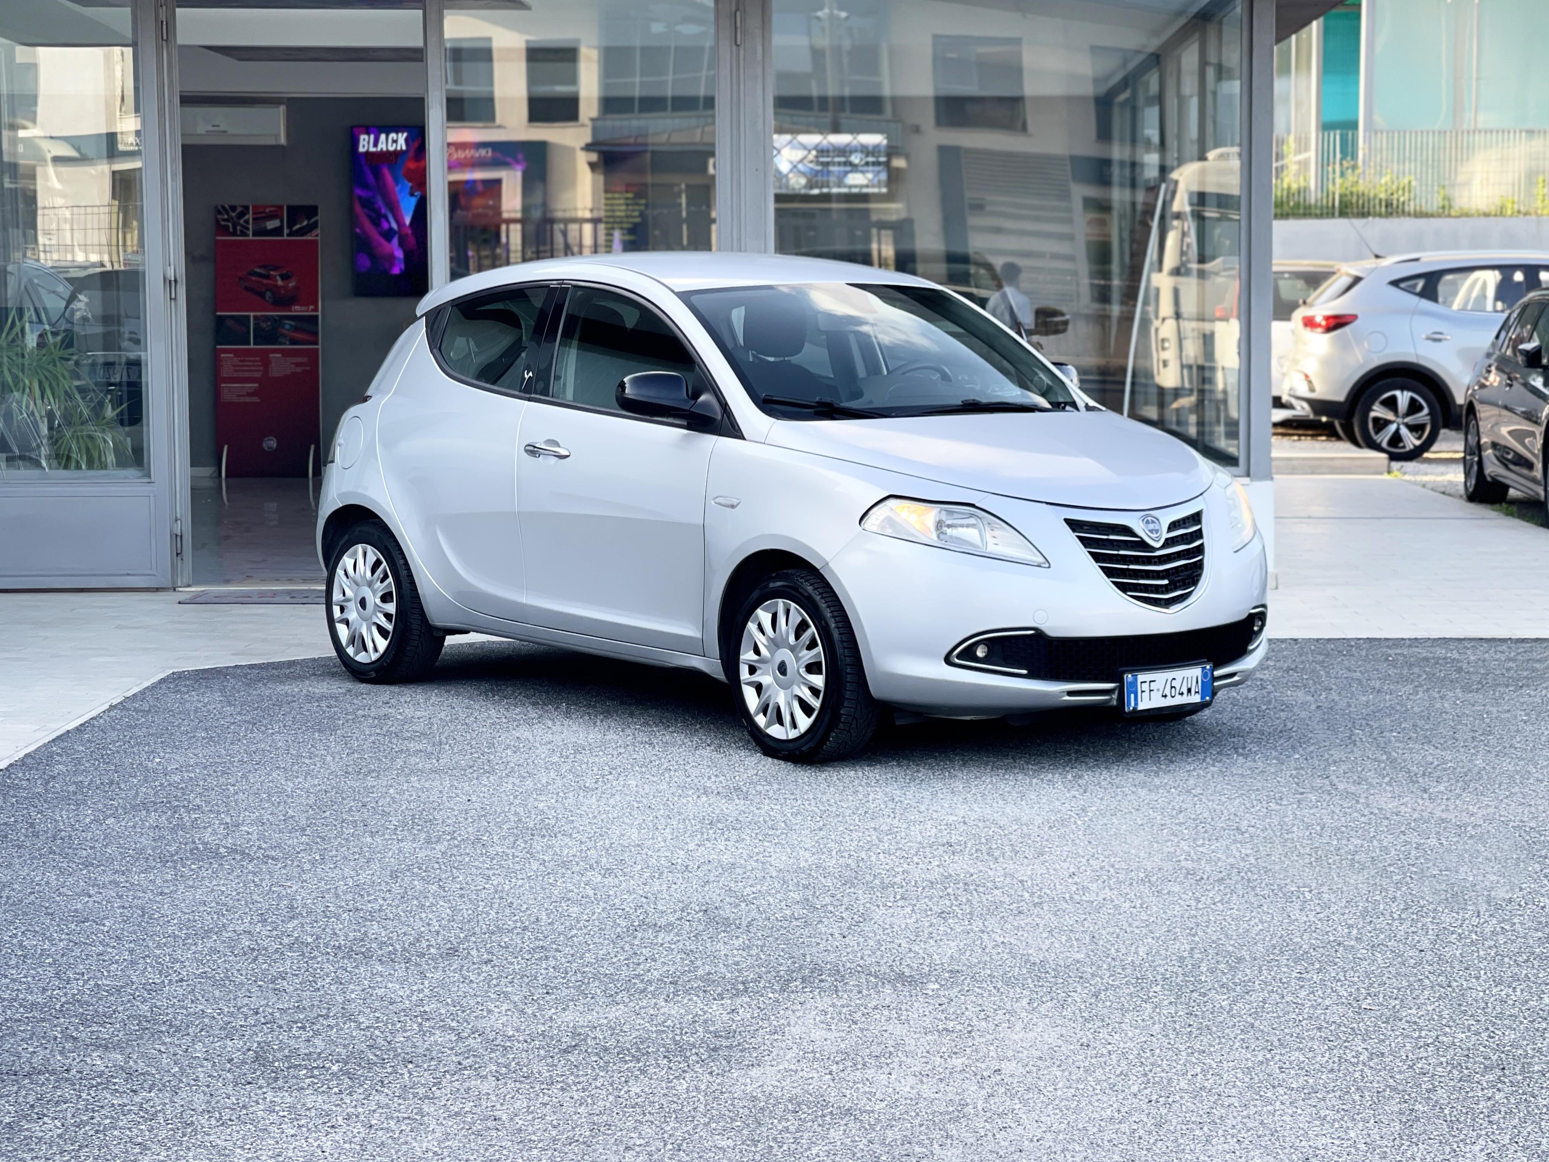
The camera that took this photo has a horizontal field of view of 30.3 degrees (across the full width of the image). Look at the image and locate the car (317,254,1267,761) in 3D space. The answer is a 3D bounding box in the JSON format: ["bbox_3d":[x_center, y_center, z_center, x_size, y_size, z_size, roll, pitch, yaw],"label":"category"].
[{"bbox_3d":[-0.087,-0.349,9.859,1.700,1.520,3.840,-4,7,-39],"label":"car"}]

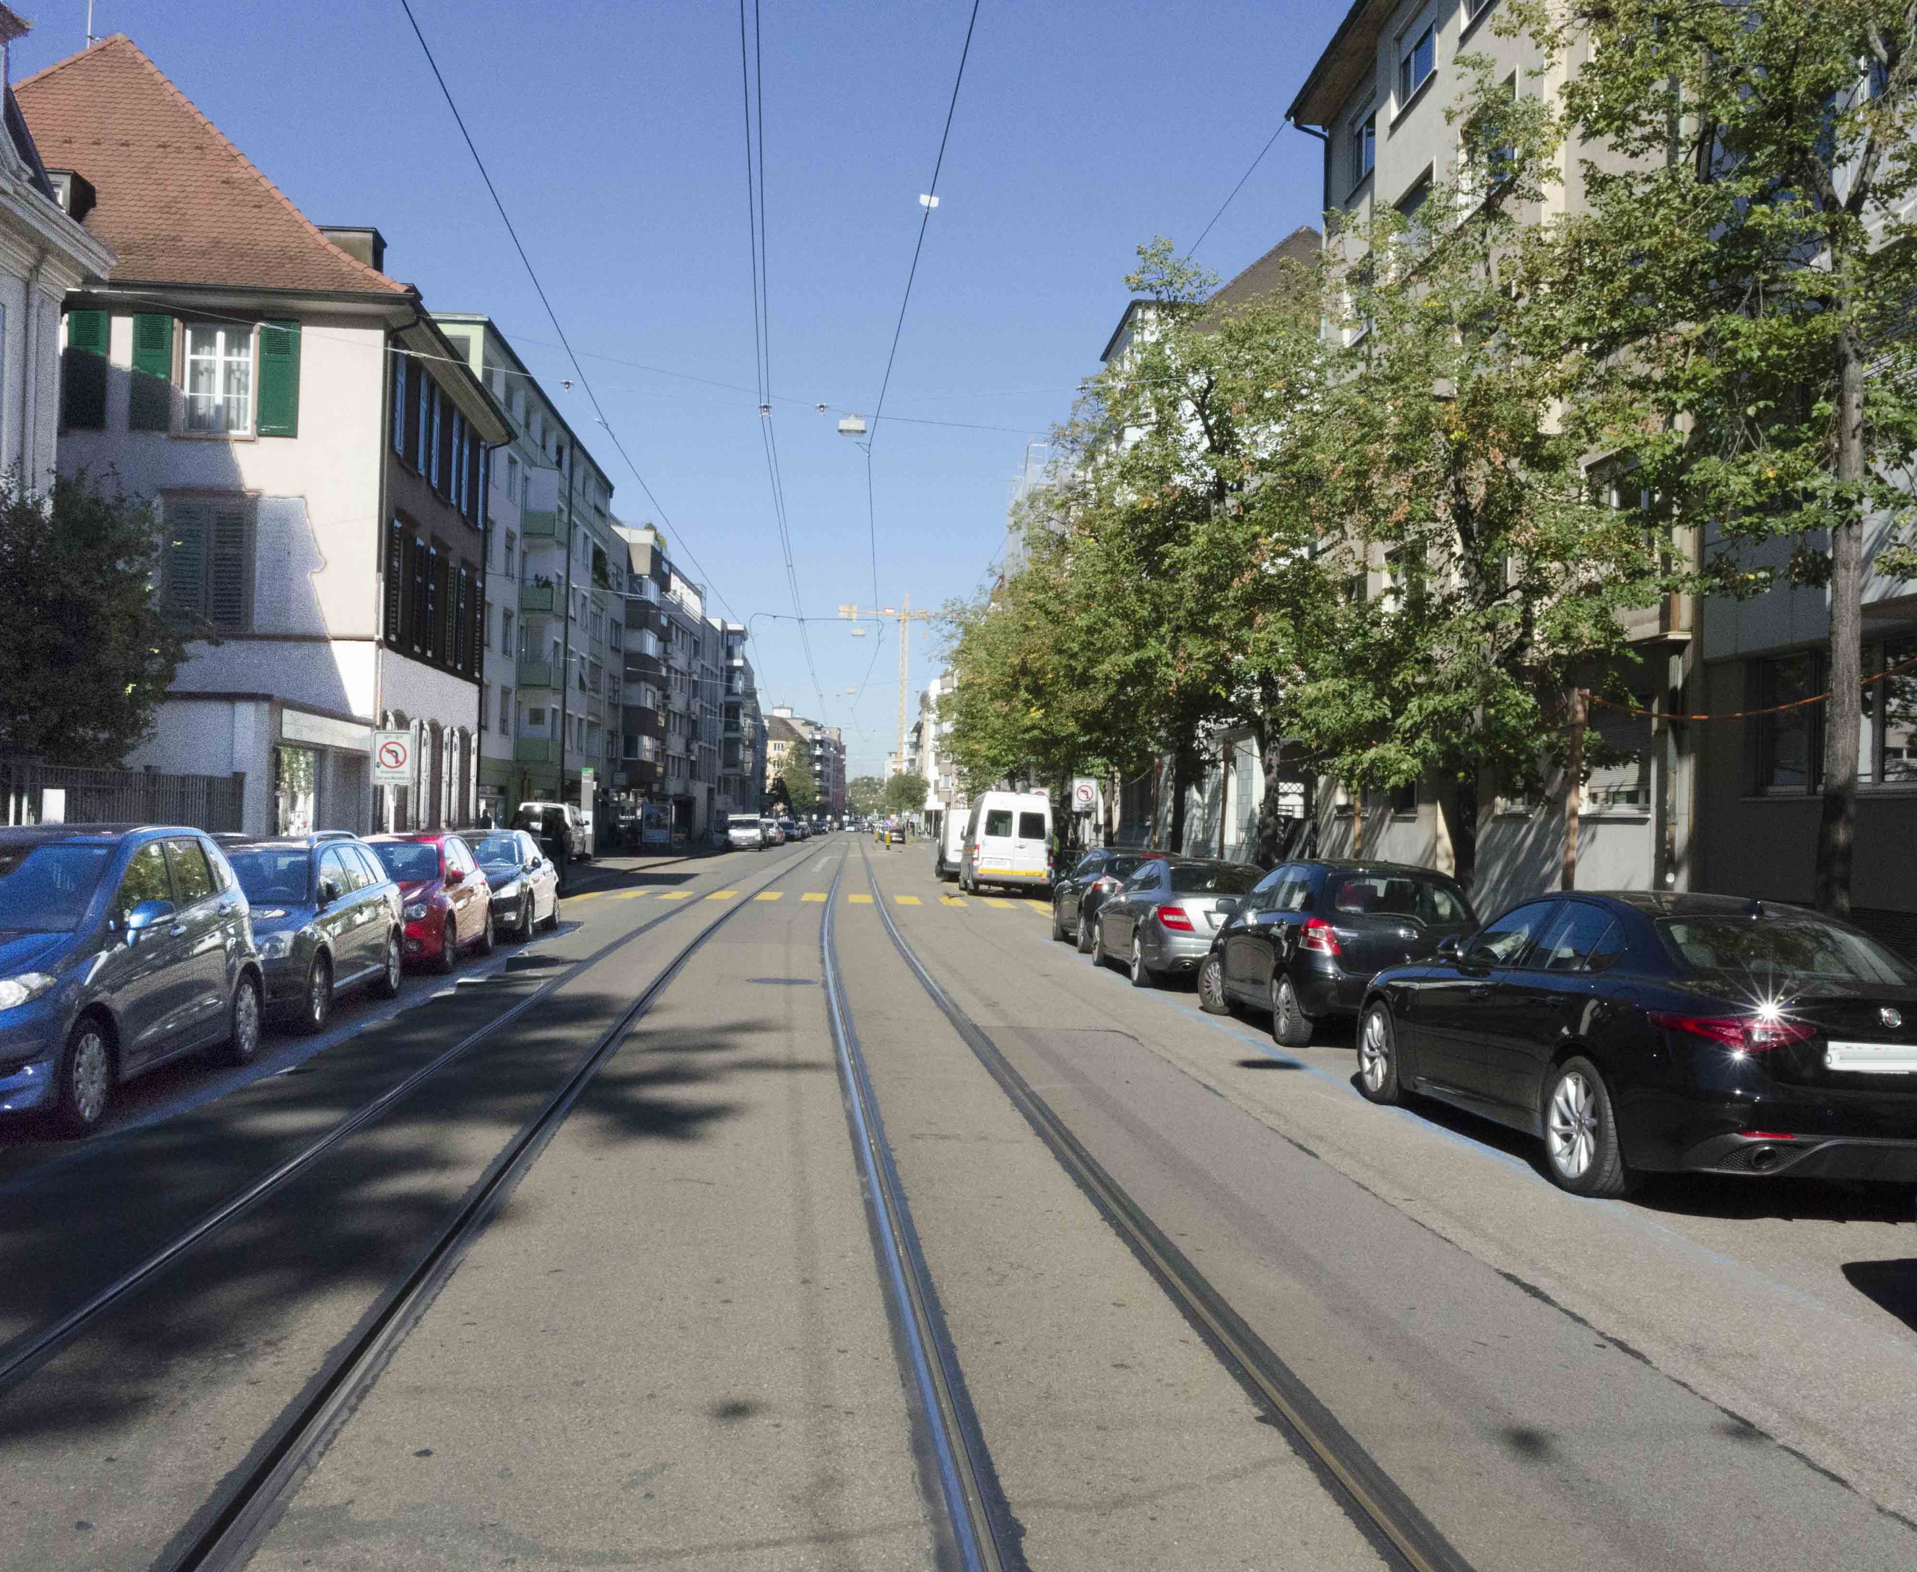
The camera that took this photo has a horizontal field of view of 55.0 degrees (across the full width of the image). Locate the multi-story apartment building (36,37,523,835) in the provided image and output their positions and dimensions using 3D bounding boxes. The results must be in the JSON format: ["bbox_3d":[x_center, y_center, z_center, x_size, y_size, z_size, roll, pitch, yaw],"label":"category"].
[{"bbox_3d":[-15.900,-6.143,36.400,12.200,16.400,11.200,1,-1,-5],"label":"multi-story apartment building"}]

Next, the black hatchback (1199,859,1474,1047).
[{"bbox_3d":[3.400,1.372,16.218,1.700,1.520,3.800,1,-1,-5],"label":"black hatchback"}]

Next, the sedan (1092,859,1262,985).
[{"bbox_3d":[2.630,1.467,20.550,1.780,1.420,4.580,1,-1,-5],"label":"sedan"}]

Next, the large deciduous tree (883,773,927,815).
[{"bbox_3d":[-4.655,1.719,159.944,3.900,5.856,3.900,1,-1,-5],"label":"large deciduous tree"}]

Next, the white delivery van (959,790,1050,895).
[{"bbox_3d":[1.220,1.494,47.700,1.950,2.570,5.500,1,-1,-3],"label":"white delivery van"}]

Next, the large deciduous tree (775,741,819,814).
[{"bbox_3d":[-15.866,0.171,179.912,4.600,9.219,4.600,1,-1,-5],"label":"large deciduous tree"}]

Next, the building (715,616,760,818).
[{"bbox_3d":[-23.827,-4.230,153.525,13.000,16.591,26.000,1,-1,-5],"label":"building"}]

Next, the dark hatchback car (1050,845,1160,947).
[{"bbox_3d":[2.457,1.579,26.533,1.740,1.480,4.100,1,-1,-5],"label":"dark hatchback car"}]

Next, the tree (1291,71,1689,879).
[{"bbox_3d":[5.000,-2.425,17.600,4.000,9.000,4.000,1,-1,-5],"label":"tree"}]

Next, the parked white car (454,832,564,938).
[{"bbox_3d":[-6.600,1.336,25.800,1.730,1.460,4.000,1,-1,-4],"label":"parked white car"}]

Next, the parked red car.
[{"bbox_3d":[-6.359,1.245,20.862,1.740,1.470,4.100,1,-1,-5],"label":"parked red car"}]

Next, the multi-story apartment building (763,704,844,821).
[{"bbox_3d":[-29.000,-2.912,350.000,16.000,23.000,26.000,1,-1,-3],"label":"multi-story apartment building"}]

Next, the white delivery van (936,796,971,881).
[{"bbox_3d":[0.540,1.850,57.900,2.000,2.220,5.200,1,-1,-3],"label":"white delivery van"}]

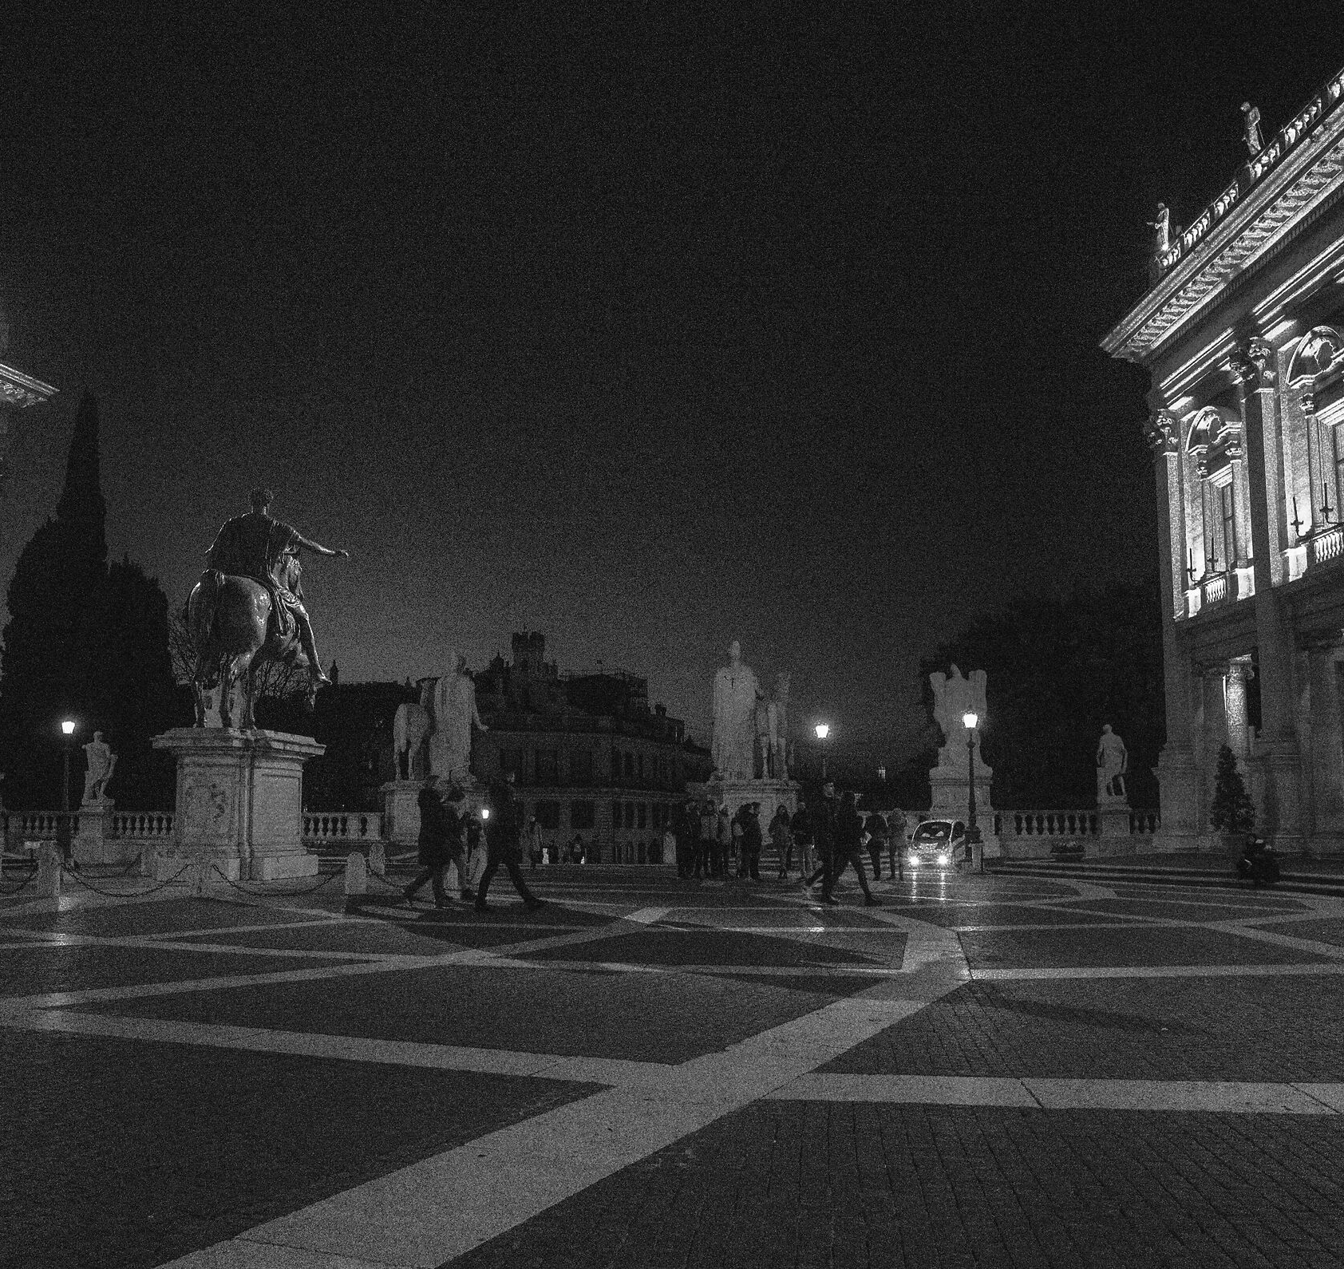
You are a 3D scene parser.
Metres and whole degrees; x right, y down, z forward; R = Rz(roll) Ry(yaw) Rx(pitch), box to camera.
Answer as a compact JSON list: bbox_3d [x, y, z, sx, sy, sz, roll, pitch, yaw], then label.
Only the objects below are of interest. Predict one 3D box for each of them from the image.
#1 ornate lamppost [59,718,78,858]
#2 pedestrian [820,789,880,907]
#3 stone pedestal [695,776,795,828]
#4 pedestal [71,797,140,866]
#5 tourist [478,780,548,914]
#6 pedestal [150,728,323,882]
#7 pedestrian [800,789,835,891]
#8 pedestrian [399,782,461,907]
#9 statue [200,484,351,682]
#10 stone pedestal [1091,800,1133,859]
[{"bbox_3d":[-19.563,5.050,48.000,0.620,4.700,0.620,-1,-7,5],"label":"ornate lamppost"},{"bbox_3d":[2.770,3.284,22.841,0.850,1.730,0.500,0,-7,-6],"label":"pedestrian"},{"bbox_3d":[2.588,6.376,53.032,3.500,2.544,2.400,-1,-7,6],"label":"stone pedestal"},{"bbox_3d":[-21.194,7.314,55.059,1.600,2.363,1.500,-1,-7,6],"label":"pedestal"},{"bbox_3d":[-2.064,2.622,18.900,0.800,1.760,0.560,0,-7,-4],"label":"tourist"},{"bbox_3d":[-7.113,2.800,24.492,2.100,2.359,3.200,-1,-7,6],"label":"pedestal"},{"bbox_3d":[2.257,3.107,22.314,0.850,1.780,0.500,0,-7,-3],"label":"pedestrian"},{"bbox_3d":[-3.153,2.695,19.400,0.720,1.700,0.550,-1,-7,5],"label":"pedestrian"},{"bbox_3d":[-7.022,-0.401,25.700,2.100,4.240,3.600,-1,-7,6],"label":"statue"},{"bbox_3d":[15.255,6.697,51.385,1.300,1.949,1.300,-1,-7,6],"label":"stone pedestal"}]

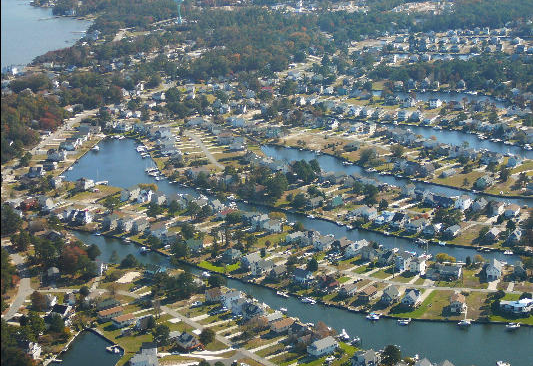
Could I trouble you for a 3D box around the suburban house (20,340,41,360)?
[{"bbox_3d":[-131.800,94.040,708.800,7.390,6.790,6.960,7,18,24],"label":"suburban house"}]

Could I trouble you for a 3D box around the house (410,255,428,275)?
[{"bbox_3d":[100.350,54.440,835.550,7.100,8.990,8.190,8,18,28],"label":"house"}]

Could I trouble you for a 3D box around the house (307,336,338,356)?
[{"bbox_3d":[31.250,91.600,713.090,8.080,6.270,14.560,14,22,42],"label":"house"}]

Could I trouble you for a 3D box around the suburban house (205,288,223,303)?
[{"bbox_3d":[-32.820,69.750,789.770,8.500,7.130,7.690,-14,21,-39],"label":"suburban house"}]

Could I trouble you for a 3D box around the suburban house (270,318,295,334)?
[{"bbox_3d":[9.530,83.440,744.180,12.870,5.190,7.480,-14,21,-39],"label":"suburban house"}]

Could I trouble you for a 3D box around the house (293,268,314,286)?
[{"bbox_3d":[23.860,60.180,819.610,7.930,8.080,9.760,9,18,29],"label":"house"}]

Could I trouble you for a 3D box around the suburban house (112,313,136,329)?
[{"bbox_3d":[-85.910,81.640,754.520,11.610,4.620,7.380,-16,22,-42],"label":"suburban house"}]

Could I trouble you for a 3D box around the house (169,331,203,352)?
[{"bbox_3d":[-44.770,89.750,720.930,11.220,6.820,12.570,-12,20,-36],"label":"house"}]

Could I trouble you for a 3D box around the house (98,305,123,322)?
[{"bbox_3d":[-94.800,78.410,767.240,15.040,4.200,5.900,-13,20,-37],"label":"house"}]

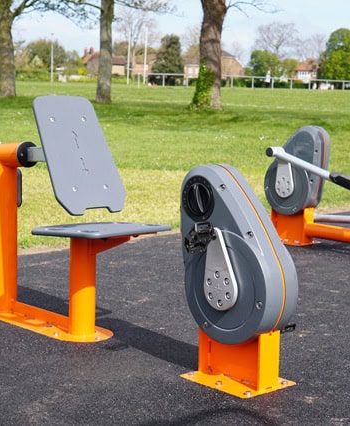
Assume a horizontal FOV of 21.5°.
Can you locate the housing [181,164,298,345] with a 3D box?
[{"bbox_3d":[0.224,0.147,3.295,0.218,0.627,0.476,-6,12,-42],"label":"housing"}]

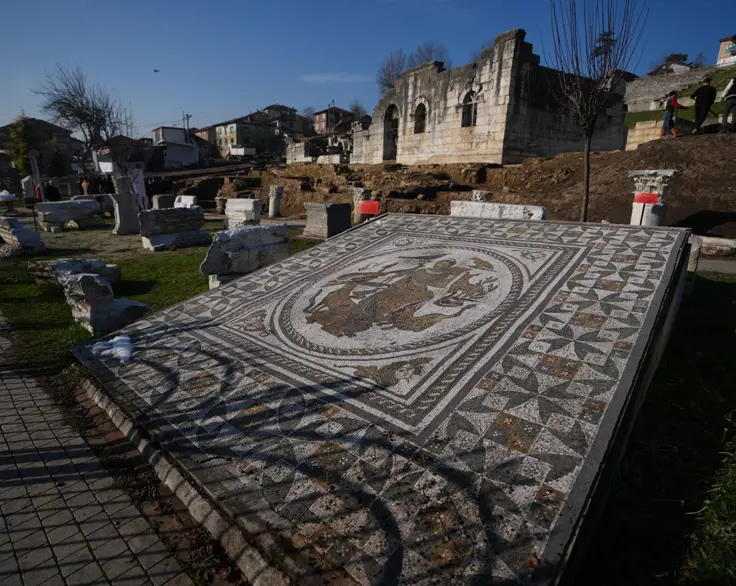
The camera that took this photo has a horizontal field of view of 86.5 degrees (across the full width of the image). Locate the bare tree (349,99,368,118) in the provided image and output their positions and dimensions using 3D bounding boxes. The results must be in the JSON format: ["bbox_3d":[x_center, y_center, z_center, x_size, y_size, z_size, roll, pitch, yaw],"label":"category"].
[{"bbox_3d":[-1.727,-34.823,75.000,3.800,5.500,3.800,1,14,0],"label":"bare tree"}]

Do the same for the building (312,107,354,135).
[{"bbox_3d":[-11.029,-52.473,120.040,9.700,7.900,8.000,-13,20,-42],"label":"building"}]

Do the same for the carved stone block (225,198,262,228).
[{"bbox_3d":[-4.716,-2.985,14.820,1.100,1.100,0.900,2,13,-2],"label":"carved stone block"}]

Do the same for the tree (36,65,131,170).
[{"bbox_3d":[-18.790,-10.542,26.000,4.800,7.800,4.600,-9,18,-37],"label":"tree"}]

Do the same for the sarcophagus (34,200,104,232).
[{"bbox_3d":[-11.510,-2.964,15.166,0.850,1.020,1.950,13,19,40],"label":"sarcophagus"}]

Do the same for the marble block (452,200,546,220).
[{"bbox_3d":[2.624,-1.623,7.982,1.854,0.464,0.433,11,17,39],"label":"marble block"}]

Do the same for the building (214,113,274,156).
[{"bbox_3d":[-35.710,-45.152,113.508,11.600,11.500,11.700,-13,20,-42],"label":"building"}]

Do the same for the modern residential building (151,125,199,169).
[{"bbox_3d":[-40.709,-30.415,81.990,7.000,7.600,7.500,-12,19,-38],"label":"modern residential building"}]

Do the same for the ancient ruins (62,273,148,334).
[{"bbox_3d":[-3.164,0.055,4.746,0.900,0.530,0.620,13,18,39],"label":"ancient ruins"}]

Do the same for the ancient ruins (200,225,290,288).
[{"bbox_3d":[-2.115,-0.685,6.905,1.330,0.900,0.550,-8,17,-29],"label":"ancient ruins"}]

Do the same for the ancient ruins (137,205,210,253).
[{"bbox_3d":[-5.232,-1.784,10.723,0.820,1.080,1.620,13,18,39],"label":"ancient ruins"}]

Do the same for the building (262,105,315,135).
[{"bbox_3d":[-27.556,-58.989,135.297,11.000,10.000,14.000,-13,20,-42],"label":"building"}]

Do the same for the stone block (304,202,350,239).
[{"bbox_3d":[-1.379,-2.511,13.525,1.030,1.080,1.200,-13,20,-42],"label":"stone block"}]

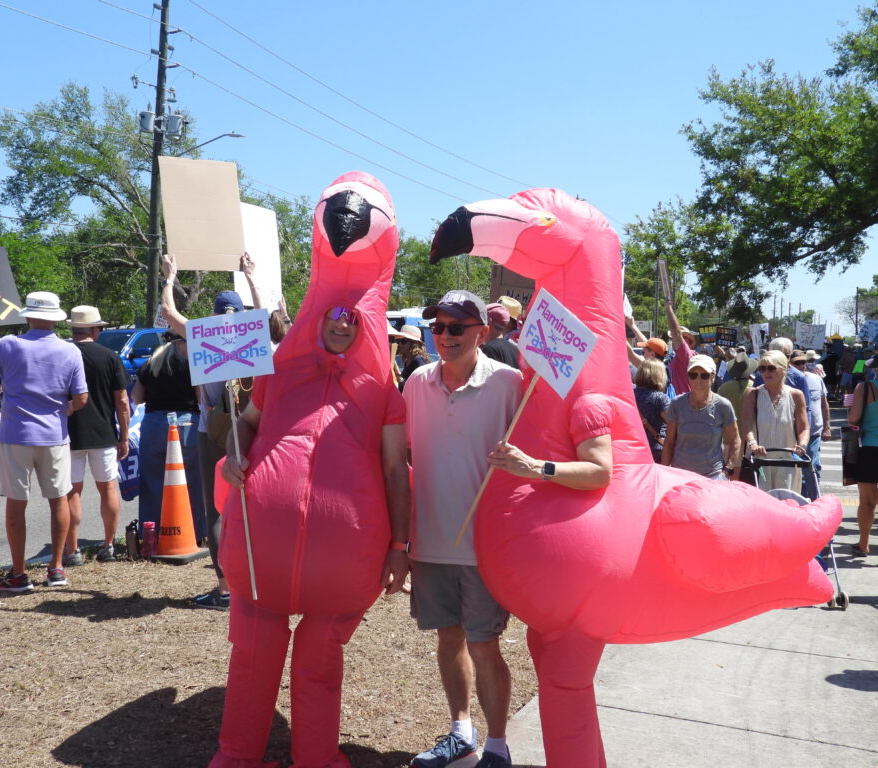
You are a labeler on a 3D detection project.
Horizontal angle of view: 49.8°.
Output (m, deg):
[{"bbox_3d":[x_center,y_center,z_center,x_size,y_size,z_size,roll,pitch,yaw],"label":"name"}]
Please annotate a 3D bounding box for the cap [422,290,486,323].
[{"bbox_3d":[0.060,-0.285,3.530,0.180,0.140,0.270,1,3,35],"label":"cap"}]

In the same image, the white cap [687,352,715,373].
[{"bbox_3d":[1.650,-0.123,5.950,0.170,0.135,0.250,1,2,25],"label":"white cap"}]

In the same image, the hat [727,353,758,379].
[{"bbox_3d":[2.895,-0.181,9.000,0.310,0.190,0.350,4,11,17],"label":"hat"}]

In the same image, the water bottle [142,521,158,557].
[{"bbox_3d":[-2.061,1.112,6.750,0.088,0.255,0.088,1,2,0],"label":"water bottle"}]

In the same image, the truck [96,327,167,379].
[{"bbox_3d":[-6.020,-0.107,19.410,2.020,1.950,5.750,1,2,26],"label":"truck"}]

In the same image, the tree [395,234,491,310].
[{"bbox_3d":[0.100,-4.457,51.869,7.500,8.200,7.000,0,2,0],"label":"tree"}]

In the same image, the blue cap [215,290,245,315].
[{"bbox_3d":[-1.250,-0.483,5.650,0.180,0.155,0.260,0,2,-12],"label":"blue cap"}]

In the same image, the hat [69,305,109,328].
[{"bbox_3d":[-2.536,-0.488,6.850,0.285,0.145,0.315,5,2,22],"label":"hat"}]

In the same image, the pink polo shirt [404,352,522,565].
[{"bbox_3d":[0.095,0.280,3.600,0.520,0.790,0.300,0,2,12],"label":"pink polo shirt"}]

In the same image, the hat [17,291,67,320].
[{"bbox_3d":[-2.615,-0.515,6.250,0.315,0.170,0.340,5,2,-24],"label":"hat"}]

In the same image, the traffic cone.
[{"bbox_3d":[-1.832,0.755,6.620,0.360,0.910,0.360,1,2,21],"label":"traffic cone"}]

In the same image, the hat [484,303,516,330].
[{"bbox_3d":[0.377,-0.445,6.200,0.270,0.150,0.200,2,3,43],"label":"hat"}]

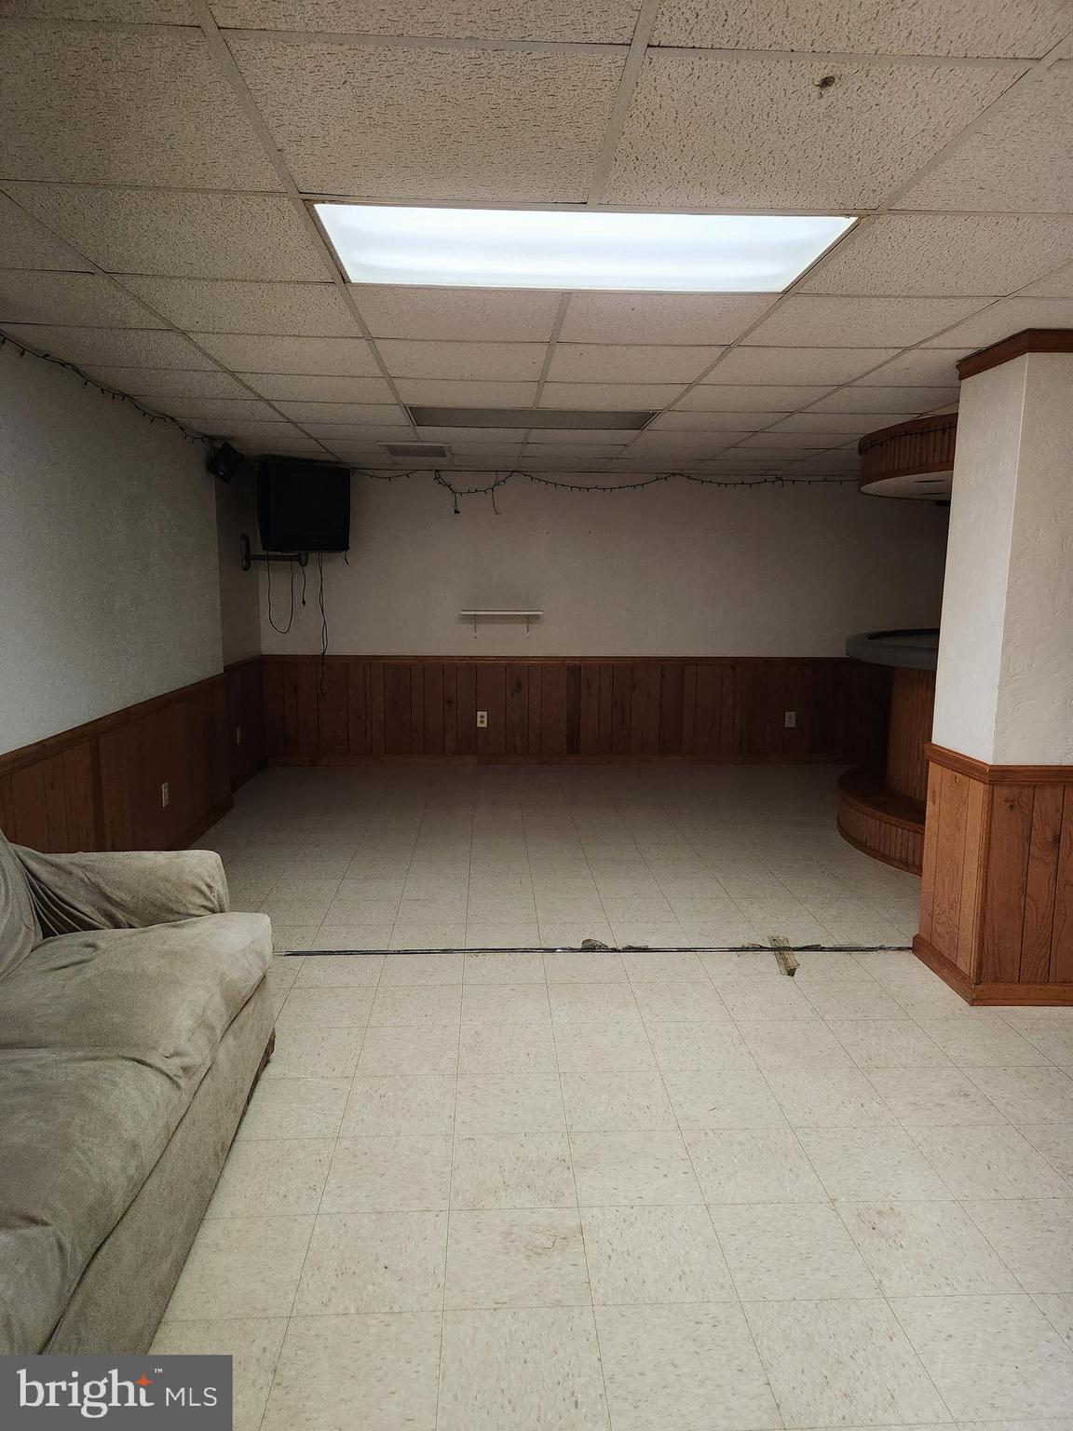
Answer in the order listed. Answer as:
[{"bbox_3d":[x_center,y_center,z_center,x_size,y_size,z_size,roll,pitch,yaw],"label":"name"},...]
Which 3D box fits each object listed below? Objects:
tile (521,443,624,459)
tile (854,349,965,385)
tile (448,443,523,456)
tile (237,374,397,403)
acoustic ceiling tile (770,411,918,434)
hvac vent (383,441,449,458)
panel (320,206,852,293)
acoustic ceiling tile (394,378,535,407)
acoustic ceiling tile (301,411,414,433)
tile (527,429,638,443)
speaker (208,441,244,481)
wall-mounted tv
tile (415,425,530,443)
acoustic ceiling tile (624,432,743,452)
[{"bbox_3d":[0.227,-1.669,5.965,0.600,0.020,0.600,0,8,-3],"label":"tile"},{"bbox_3d":[1.553,-1.290,3.543,0.600,0.025,0.600,0,8,-3],"label":"tile"},{"bbox_3d":[-0.302,-1.657,5.880,0.450,0.020,0.595,0,9,-3],"label":"tile"},{"bbox_3d":[-0.902,-1.387,4.039,0.595,0.020,0.595,0,9,-3],"label":"tile"},{"bbox_3d":[1.500,-1.474,4.771,0.600,0.025,0.600,0,8,-3],"label":"acoustic ceiling tile"},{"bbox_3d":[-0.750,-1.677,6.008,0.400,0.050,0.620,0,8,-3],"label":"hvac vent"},{"bbox_3d":[0.102,-1.125,2.277,1.180,0.050,0.580,0,9,-3],"label":"panel"},{"bbox_3d":[-0.293,-1.386,4.070,0.595,0.020,0.595,0,9,-3],"label":"acoustic ceiling tile"},{"bbox_3d":[-0.963,-1.569,5.243,0.595,0.020,0.595,0,9,-3],"label":"acoustic ceiling tile"},{"bbox_3d":[0.257,-1.577,5.354,0.600,0.020,0.600,0,8,-3],"label":"tile"},{"bbox_3d":[-1.742,-1.422,5.340,0.145,0.175,0.140,31,7,-37],"label":"speaker"},{"bbox_3d":[-1.518,-1.356,6.165,0.500,0.520,0.470,-3,17,-25],"label":"wall-mounted tv"},{"bbox_3d":[-0.355,-1.570,5.285,0.600,0.025,0.600,0,8,-3],"label":"tile"},{"bbox_3d":[0.871,-1.575,5.384,0.600,0.020,0.600,0,8,-3],"label":"acoustic ceiling tile"}]

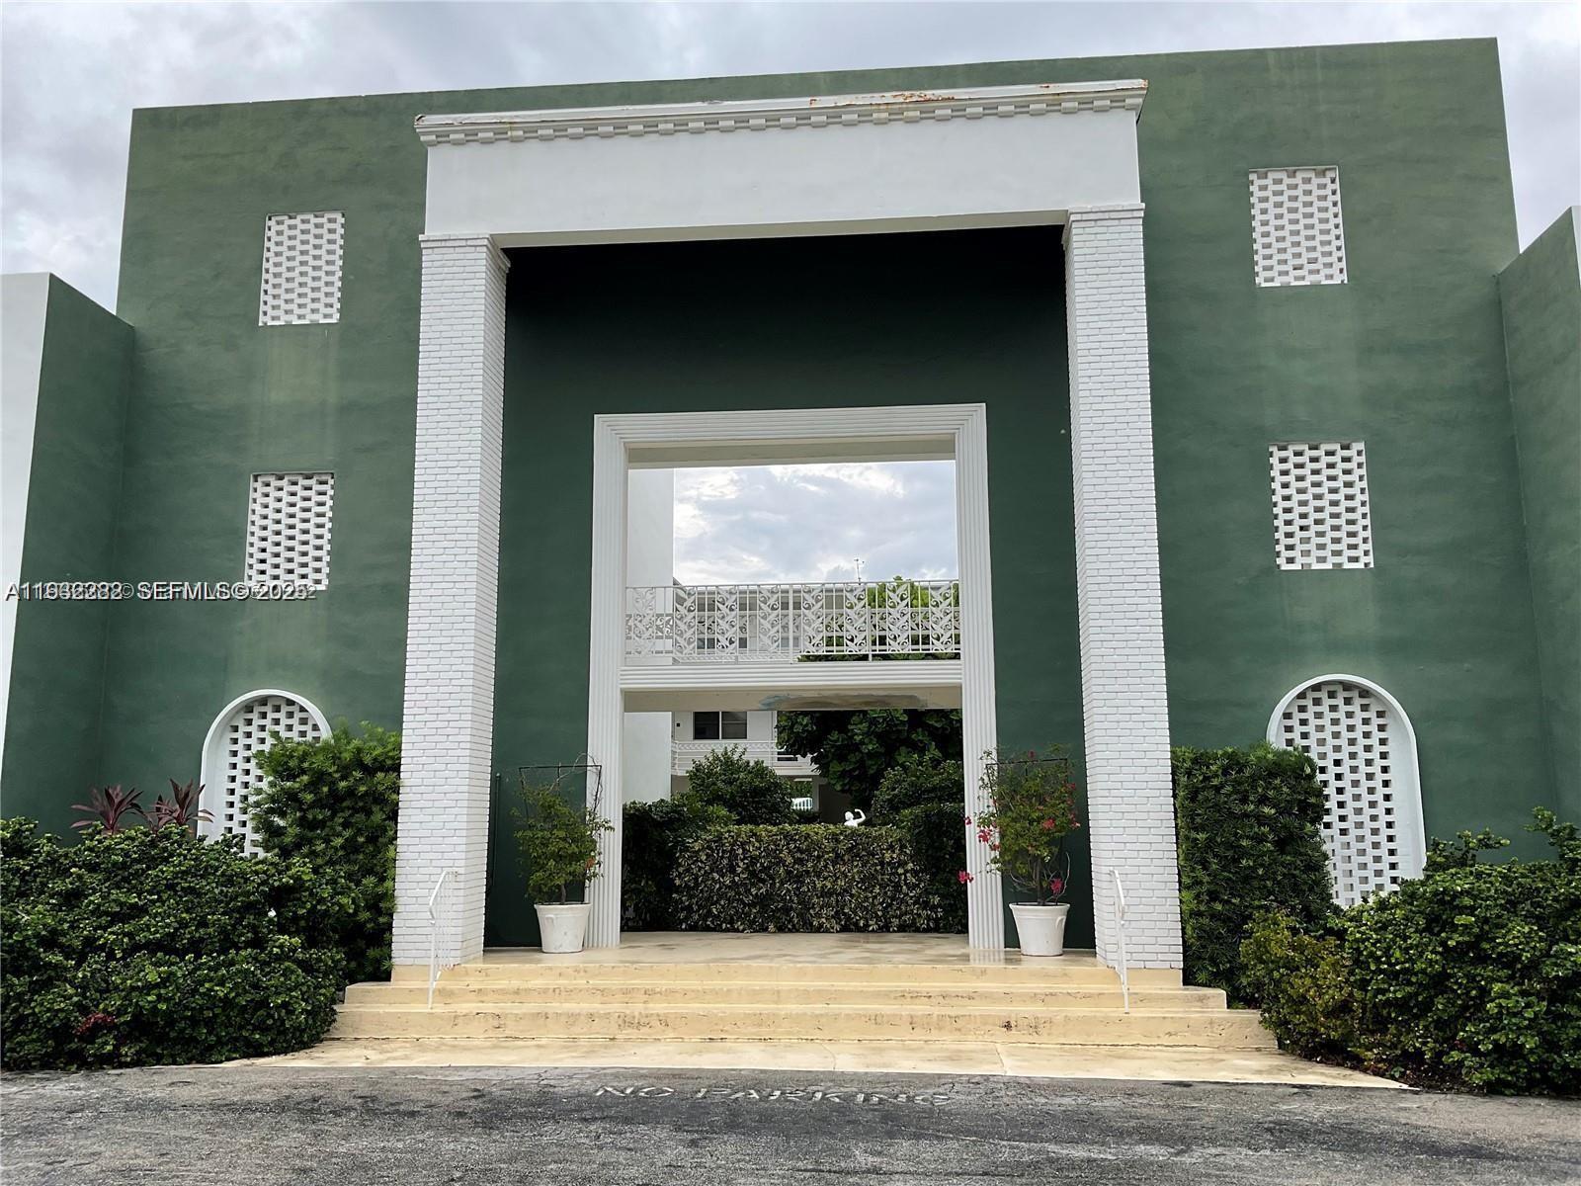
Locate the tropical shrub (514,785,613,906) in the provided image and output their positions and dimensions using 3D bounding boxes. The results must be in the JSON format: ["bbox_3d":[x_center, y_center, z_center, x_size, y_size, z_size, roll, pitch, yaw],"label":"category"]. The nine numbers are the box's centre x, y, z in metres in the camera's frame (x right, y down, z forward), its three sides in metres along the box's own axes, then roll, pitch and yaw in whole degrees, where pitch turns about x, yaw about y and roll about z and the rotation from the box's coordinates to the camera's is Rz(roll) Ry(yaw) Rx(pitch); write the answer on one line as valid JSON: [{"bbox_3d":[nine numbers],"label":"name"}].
[{"bbox_3d":[-2.215,2.438,12.901,0.968,1.171,0.734,-1,-10,5],"label":"tropical shrub"}]

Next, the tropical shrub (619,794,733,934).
[{"bbox_3d":[-1.351,3.189,15.823,1.401,1.525,1.165,-1,-10,5],"label":"tropical shrub"}]

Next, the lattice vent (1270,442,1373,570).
[{"bbox_3d":[5.304,-0.862,13.254,0.914,1.289,0.120,-1,-10,5],"label":"lattice vent"}]

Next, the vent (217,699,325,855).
[{"bbox_3d":[-5.260,2.198,13.462,1.181,2.306,0.142,-1,-9,5],"label":"vent"}]

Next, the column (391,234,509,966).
[{"bbox_3d":[-3.175,-0.035,12.469,0.667,6.784,0.701,-1,-10,5],"label":"column"}]

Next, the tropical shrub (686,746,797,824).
[{"bbox_3d":[-0.577,2.948,16.369,1.380,2.079,1.323,-1,-9,5],"label":"tropical shrub"}]

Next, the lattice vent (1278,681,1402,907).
[{"bbox_3d":[5.257,1.994,12.582,1.181,2.296,0.142,-1,-9,5],"label":"lattice vent"}]

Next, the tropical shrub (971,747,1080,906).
[{"bbox_3d":[2.219,2.196,12.499,1.014,1.480,0.780,-1,-10,5],"label":"tropical shrub"}]

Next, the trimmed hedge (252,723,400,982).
[{"bbox_3d":[-4.163,2.519,12.210,1.351,2.485,1.181,-1,-9,5],"label":"trimmed hedge"}]

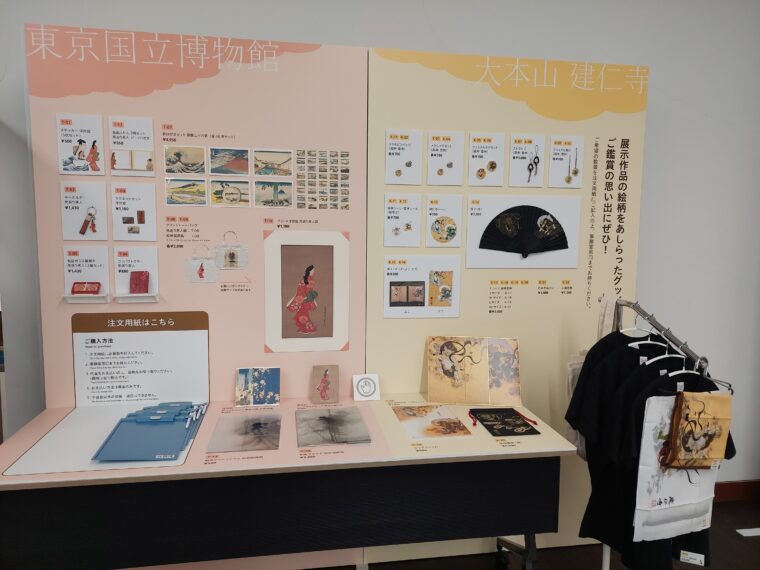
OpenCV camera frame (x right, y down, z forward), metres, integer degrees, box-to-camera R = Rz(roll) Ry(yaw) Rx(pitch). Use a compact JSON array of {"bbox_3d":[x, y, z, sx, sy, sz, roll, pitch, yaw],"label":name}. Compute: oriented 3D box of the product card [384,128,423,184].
[{"bbox_3d":[0.096,-0.502,2.079,0.150,0.212,0.010,0,6,-9],"label":"product card"}]

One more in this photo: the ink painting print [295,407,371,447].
[{"bbox_3d":[-0.169,0.483,1.816,0.230,0.010,0.328,0,7,-9],"label":"ink painting print"}]

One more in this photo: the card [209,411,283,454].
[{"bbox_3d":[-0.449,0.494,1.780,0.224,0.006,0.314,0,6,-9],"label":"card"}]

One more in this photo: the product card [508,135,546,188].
[{"bbox_3d":[0.607,-0.506,2.161,0.150,0.212,0.010,0,6,-9],"label":"product card"}]

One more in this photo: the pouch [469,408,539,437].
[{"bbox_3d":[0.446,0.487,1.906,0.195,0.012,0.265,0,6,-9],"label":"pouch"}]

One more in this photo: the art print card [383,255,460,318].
[{"bbox_3d":[0.175,0.009,2.150,0.317,0.257,0.010,0,6,-9],"label":"art print card"}]

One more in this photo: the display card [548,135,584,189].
[{"bbox_3d":[0.777,-0.508,2.188,0.150,0.212,0.010,0,6,-9],"label":"display card"}]

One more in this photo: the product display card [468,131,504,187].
[{"bbox_3d":[0.435,-0.505,2.133,0.150,0.212,0.010,0,6,-9],"label":"product display card"}]

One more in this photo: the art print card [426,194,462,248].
[{"bbox_3d":[0.262,-0.257,2.133,0.150,0.212,0.010,0,6,-9],"label":"art print card"}]

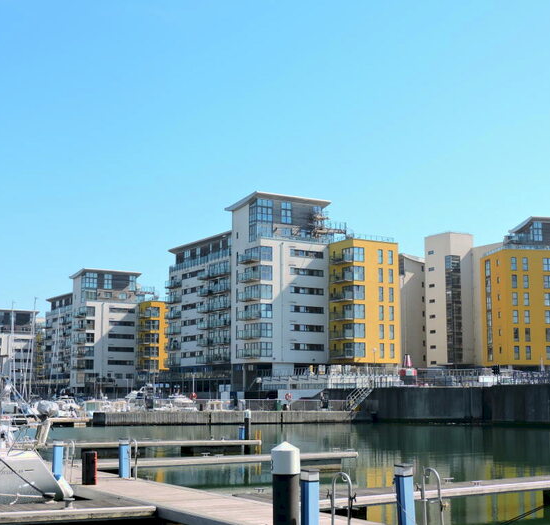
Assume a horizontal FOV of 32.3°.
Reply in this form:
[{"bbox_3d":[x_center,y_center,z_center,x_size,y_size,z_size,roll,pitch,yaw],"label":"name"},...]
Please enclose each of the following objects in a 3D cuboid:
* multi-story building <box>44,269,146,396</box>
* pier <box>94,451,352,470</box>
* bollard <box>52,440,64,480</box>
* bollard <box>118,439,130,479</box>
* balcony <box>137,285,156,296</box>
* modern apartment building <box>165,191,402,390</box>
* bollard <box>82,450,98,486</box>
[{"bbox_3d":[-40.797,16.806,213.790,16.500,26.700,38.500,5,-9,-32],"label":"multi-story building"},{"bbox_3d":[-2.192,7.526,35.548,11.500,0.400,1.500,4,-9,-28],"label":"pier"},{"bbox_3d":[-6.092,5.546,26.694,0.300,1.080,0.300,5,-9,-30],"label":"bollard"},{"bbox_3d":[-4.325,5.630,27.301,0.290,1.080,0.290,5,-9,-30],"label":"bollard"},{"bbox_3d":[-27.842,6.067,205.923,4.200,1.700,2.500,5,-9,-32],"label":"balcony"},{"bbox_3d":[-1.434,6.922,152.983,20.800,29.100,42.000,5,-9,-32],"label":"modern apartment building"},{"bbox_3d":[-4.919,5.473,25.303,0.370,0.840,0.370,5,-9,-30],"label":"bollard"}]

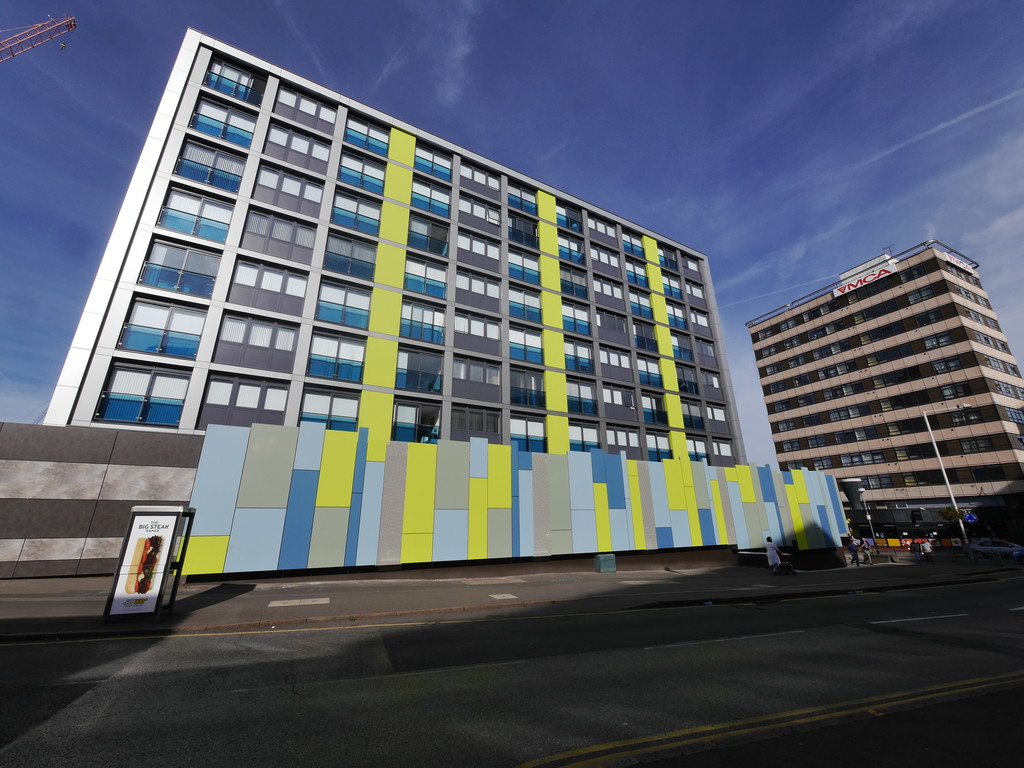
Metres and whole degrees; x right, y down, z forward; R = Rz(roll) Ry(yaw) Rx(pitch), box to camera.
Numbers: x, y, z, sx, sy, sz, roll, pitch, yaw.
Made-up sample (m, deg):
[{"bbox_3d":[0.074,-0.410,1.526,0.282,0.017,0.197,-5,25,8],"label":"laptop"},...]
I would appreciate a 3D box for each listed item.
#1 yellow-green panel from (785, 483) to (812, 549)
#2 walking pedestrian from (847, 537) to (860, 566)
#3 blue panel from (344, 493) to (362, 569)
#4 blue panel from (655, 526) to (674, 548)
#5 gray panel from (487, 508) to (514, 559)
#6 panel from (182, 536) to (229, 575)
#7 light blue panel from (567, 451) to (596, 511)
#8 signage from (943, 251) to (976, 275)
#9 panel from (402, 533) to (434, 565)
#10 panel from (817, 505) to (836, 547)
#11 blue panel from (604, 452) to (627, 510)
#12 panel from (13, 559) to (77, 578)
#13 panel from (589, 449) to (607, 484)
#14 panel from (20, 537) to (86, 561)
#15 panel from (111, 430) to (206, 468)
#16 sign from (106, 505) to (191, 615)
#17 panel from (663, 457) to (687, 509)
[{"bbox_3d":[20.753,9.678,30.208,1.174,4.502,0.080,10,-22,-27],"label":"yellow-green panel"},{"bbox_3d":[22.824,11.205,27.557,0.600,1.740,0.500,-6,-20,14],"label":"walking pedestrian"},{"bbox_3d":[-5.436,5.004,14.246,0.359,2.348,0.080,9,-21,-28],"label":"blue panel"},{"bbox_3d":[7.742,7.807,21.012,1.144,0.992,0.080,9,-21,-28],"label":"blue panel"},{"bbox_3d":[-0.511,6.414,17.806,1.159,1.980,0.050,10,-22,-27],"label":"gray panel"},{"bbox_3d":[-9.505,5.262,12.743,1.228,1.079,0.080,9,-22,-27],"label":"panel"},{"bbox_3d":[3.405,4.757,20.408,1.444,2.764,0.080,9,-22,-27],"label":"light blue panel"},{"bbox_3d":[48.509,-12.945,45.041,6.315,1.150,0.250,8,-21,-25],"label":"signage"},{"bbox_3d":[-3.440,5.980,15.079,1.147,0.985,0.080,9,-21,-28],"label":"panel"},{"bbox_3d":[21.629,9.857,28.608,1.120,2.769,0.080,9,-21,-28],"label":"panel"},{"bbox_3d":[5.413,5.104,21.724,1.160,2.780,0.050,10,-22,-27],"label":"blue panel"},{"bbox_3d":[-12.466,4.954,11.134,1.212,0.390,0.080,9,-22,-27],"label":"panel"},{"bbox_3d":[4.273,4.057,20.456,0.845,1.650,0.080,9,-21,-28],"label":"panel"},{"bbox_3d":[-12.007,4.348,10.875,1.166,0.524,0.080,9,-21,-28],"label":"panel"},{"bbox_3d":[-10.615,1.994,12.480,2.072,0.978,0.080,9,-21,-28],"label":"panel"},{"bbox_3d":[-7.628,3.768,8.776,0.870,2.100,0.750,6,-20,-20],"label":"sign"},{"bbox_3d":[8.917,5.518,22.668,1.430,2.658,0.080,9,-21,-28],"label":"panel"}]

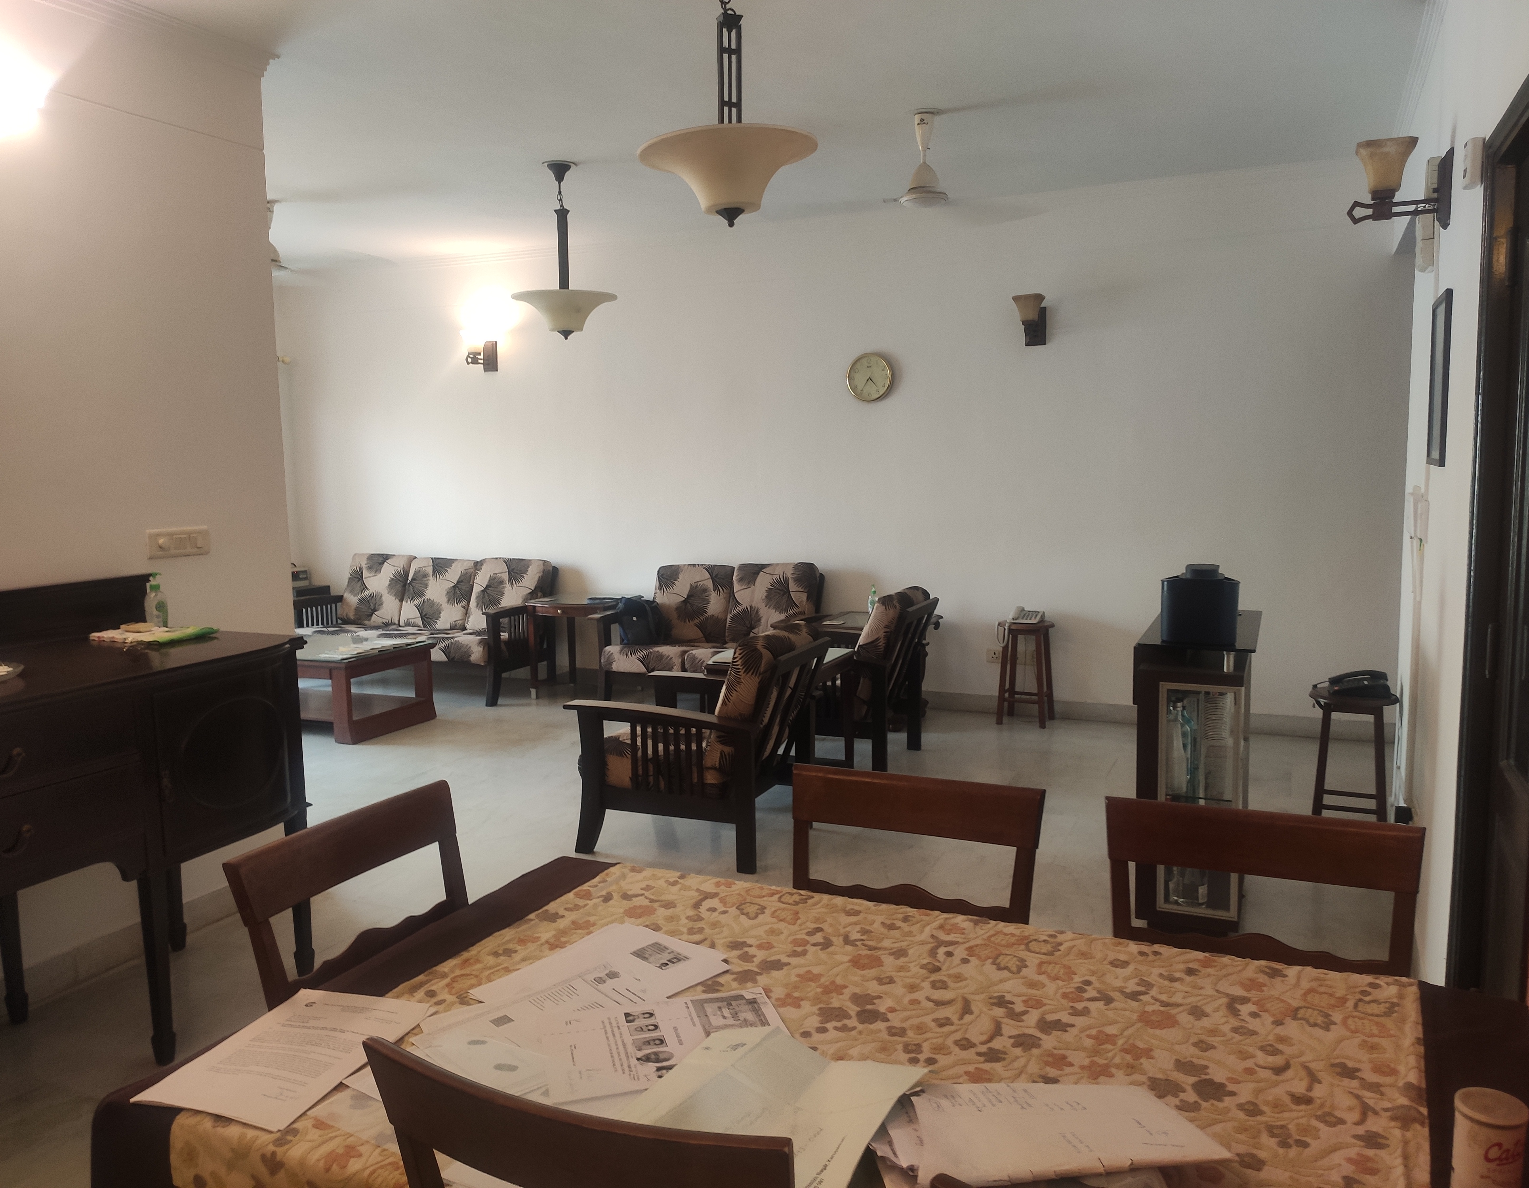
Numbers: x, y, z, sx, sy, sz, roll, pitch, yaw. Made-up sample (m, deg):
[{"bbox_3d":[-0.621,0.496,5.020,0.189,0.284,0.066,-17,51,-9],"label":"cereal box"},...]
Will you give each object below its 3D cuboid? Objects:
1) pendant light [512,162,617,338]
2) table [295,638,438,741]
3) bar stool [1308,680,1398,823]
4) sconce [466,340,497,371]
[{"bbox_3d":[-0.970,-1.644,5.734,0.510,0.835,0.510,-1,6,0],"label":"pendant light"},{"bbox_3d":[-2.623,0.530,6.991,1.200,0.460,0.770,2,7,26],"label":"table"},{"bbox_3d":[2.196,0.660,4.452,0.297,0.549,0.297,2,7,24],"label":"bar stool"},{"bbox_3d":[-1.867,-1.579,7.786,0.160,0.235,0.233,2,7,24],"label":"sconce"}]

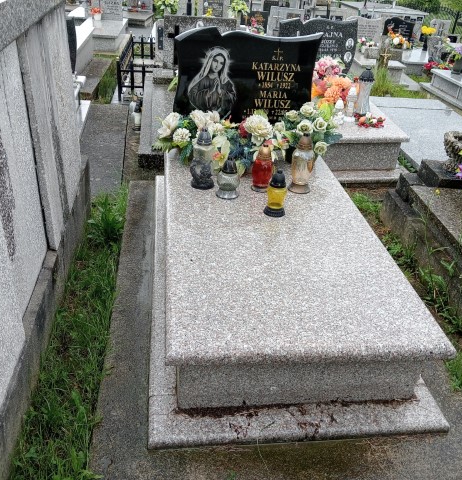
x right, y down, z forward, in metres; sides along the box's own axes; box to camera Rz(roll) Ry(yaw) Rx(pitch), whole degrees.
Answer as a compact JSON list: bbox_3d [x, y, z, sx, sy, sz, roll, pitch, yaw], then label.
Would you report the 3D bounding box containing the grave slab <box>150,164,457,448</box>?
[{"bbox_3d":[0.138,-0.020,2.624,1.050,0.372,2.210,0,29,-8],"label":"grave slab"}]

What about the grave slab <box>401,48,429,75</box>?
[{"bbox_3d":[3.463,-3.374,9.853,0.850,0.280,1.500,1,31,-5],"label":"grave slab"}]

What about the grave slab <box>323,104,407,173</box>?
[{"bbox_3d":[0.837,-1.094,4.694,0.892,0.299,1.837,2,29,-4],"label":"grave slab"}]

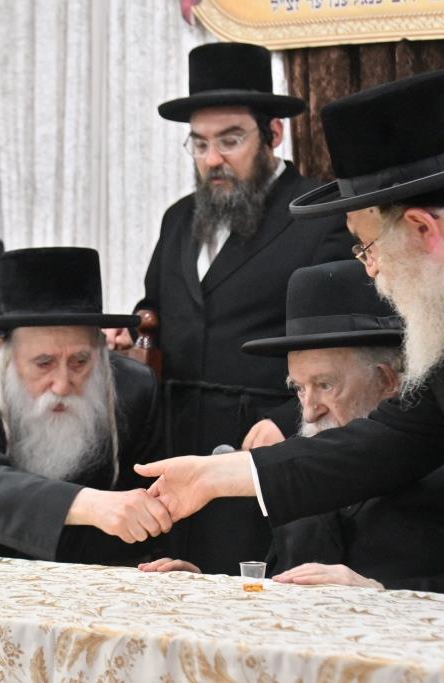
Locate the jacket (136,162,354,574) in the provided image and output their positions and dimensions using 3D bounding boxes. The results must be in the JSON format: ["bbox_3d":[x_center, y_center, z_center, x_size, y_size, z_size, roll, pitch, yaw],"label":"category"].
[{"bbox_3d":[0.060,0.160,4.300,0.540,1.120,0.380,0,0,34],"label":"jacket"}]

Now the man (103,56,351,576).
[{"bbox_3d":[0.040,0.235,4.300,0.580,1.840,0.430,0,0,34],"label":"man"}]

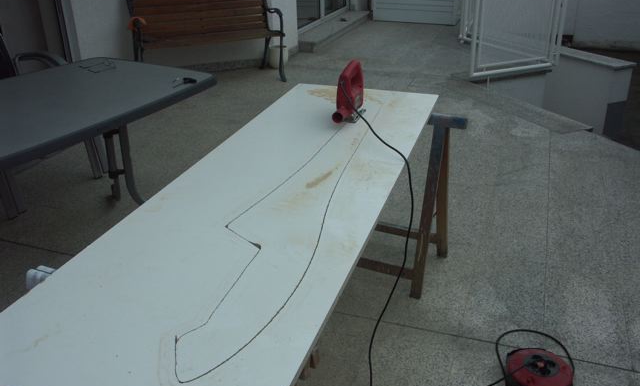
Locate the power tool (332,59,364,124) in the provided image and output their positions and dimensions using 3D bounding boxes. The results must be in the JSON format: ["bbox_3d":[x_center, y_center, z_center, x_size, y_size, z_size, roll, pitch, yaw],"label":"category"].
[{"bbox_3d":[0.117,-0.374,2.158,0.080,0.197,0.190,8,27,17],"label":"power tool"}]

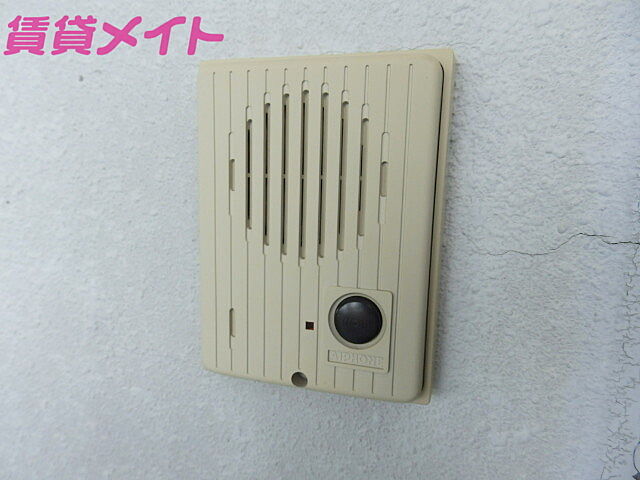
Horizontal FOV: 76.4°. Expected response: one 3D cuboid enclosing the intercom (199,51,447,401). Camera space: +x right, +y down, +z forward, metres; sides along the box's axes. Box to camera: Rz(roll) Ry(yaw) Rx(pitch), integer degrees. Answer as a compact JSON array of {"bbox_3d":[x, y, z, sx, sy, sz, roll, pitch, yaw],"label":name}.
[{"bbox_3d":[-0.004,-0.003,0.158,0.099,0.130,0.019,4,9,15],"label":"intercom"}]

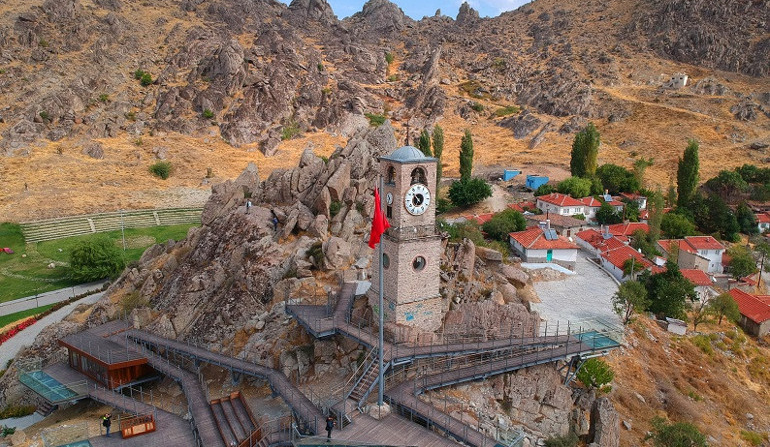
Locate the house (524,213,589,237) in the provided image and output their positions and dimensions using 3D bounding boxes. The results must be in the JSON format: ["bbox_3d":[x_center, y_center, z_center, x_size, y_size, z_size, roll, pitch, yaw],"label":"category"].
[{"bbox_3d":[38.171,-0.031,124.160,7.346,4.288,11.262,-9,17,-33],"label":"house"}]

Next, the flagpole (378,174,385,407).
[{"bbox_3d":[-0.161,4.430,33.822,0.280,14.883,0.280,1,14,0],"label":"flagpole"}]

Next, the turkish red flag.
[{"bbox_3d":[-0.333,-0.303,33.700,1.334,3.835,0.700,1,12,-1],"label":"turkish red flag"}]

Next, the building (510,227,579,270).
[{"bbox_3d":[30.106,3.858,105.182,9.800,6.205,9.800,0,14,-3],"label":"building"}]

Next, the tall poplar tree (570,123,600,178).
[{"bbox_3d":[57.293,-19.452,158.850,7.200,17.995,6.400,1,14,0],"label":"tall poplar tree"}]

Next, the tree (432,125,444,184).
[{"bbox_3d":[11.884,-15.019,123.478,2.665,14.180,2.665,2,12,5],"label":"tree"}]

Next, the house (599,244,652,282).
[{"bbox_3d":[40.317,6.678,92.805,6.000,4.100,9.300,1,12,0],"label":"house"}]

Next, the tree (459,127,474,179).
[{"bbox_3d":[18.127,-14.951,123.641,3.003,12.660,3.003,3,13,8],"label":"tree"}]

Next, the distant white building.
[{"bbox_3d":[124.496,-60.029,235.000,6.000,5.600,5.600,12,17,41],"label":"distant white building"}]

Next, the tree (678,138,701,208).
[{"bbox_3d":[80.636,-12.604,147.695,5.000,19.291,5.000,1,14,0],"label":"tree"}]

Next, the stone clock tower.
[{"bbox_3d":[1.706,0.887,43.981,4.200,14.083,4.200,-7,16,-29],"label":"stone clock tower"}]

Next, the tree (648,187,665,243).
[{"bbox_3d":[53.085,-1.396,108.692,3.128,12.180,3.128,7,14,26],"label":"tree"}]

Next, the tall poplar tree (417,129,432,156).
[{"bbox_3d":[8.966,-14.724,124.606,3.026,12.980,3.026,2,12,4],"label":"tall poplar tree"}]

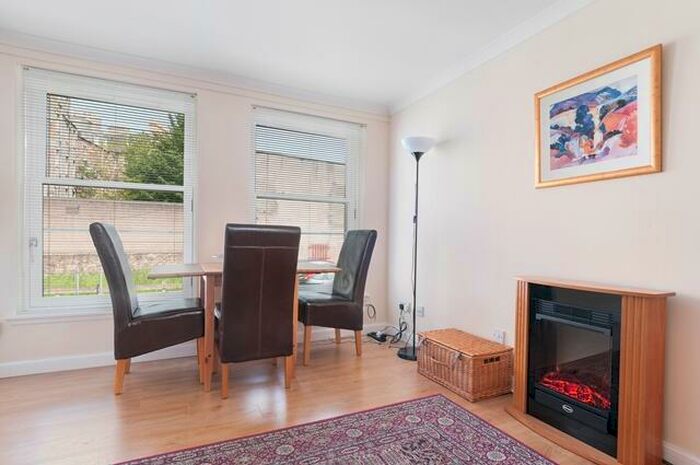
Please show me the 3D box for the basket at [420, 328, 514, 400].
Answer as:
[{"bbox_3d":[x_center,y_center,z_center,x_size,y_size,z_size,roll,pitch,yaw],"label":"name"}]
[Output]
[{"bbox_3d":[0.771,0.882,2.396,0.360,0.285,0.525,1,-1,-26],"label":"basket"}]

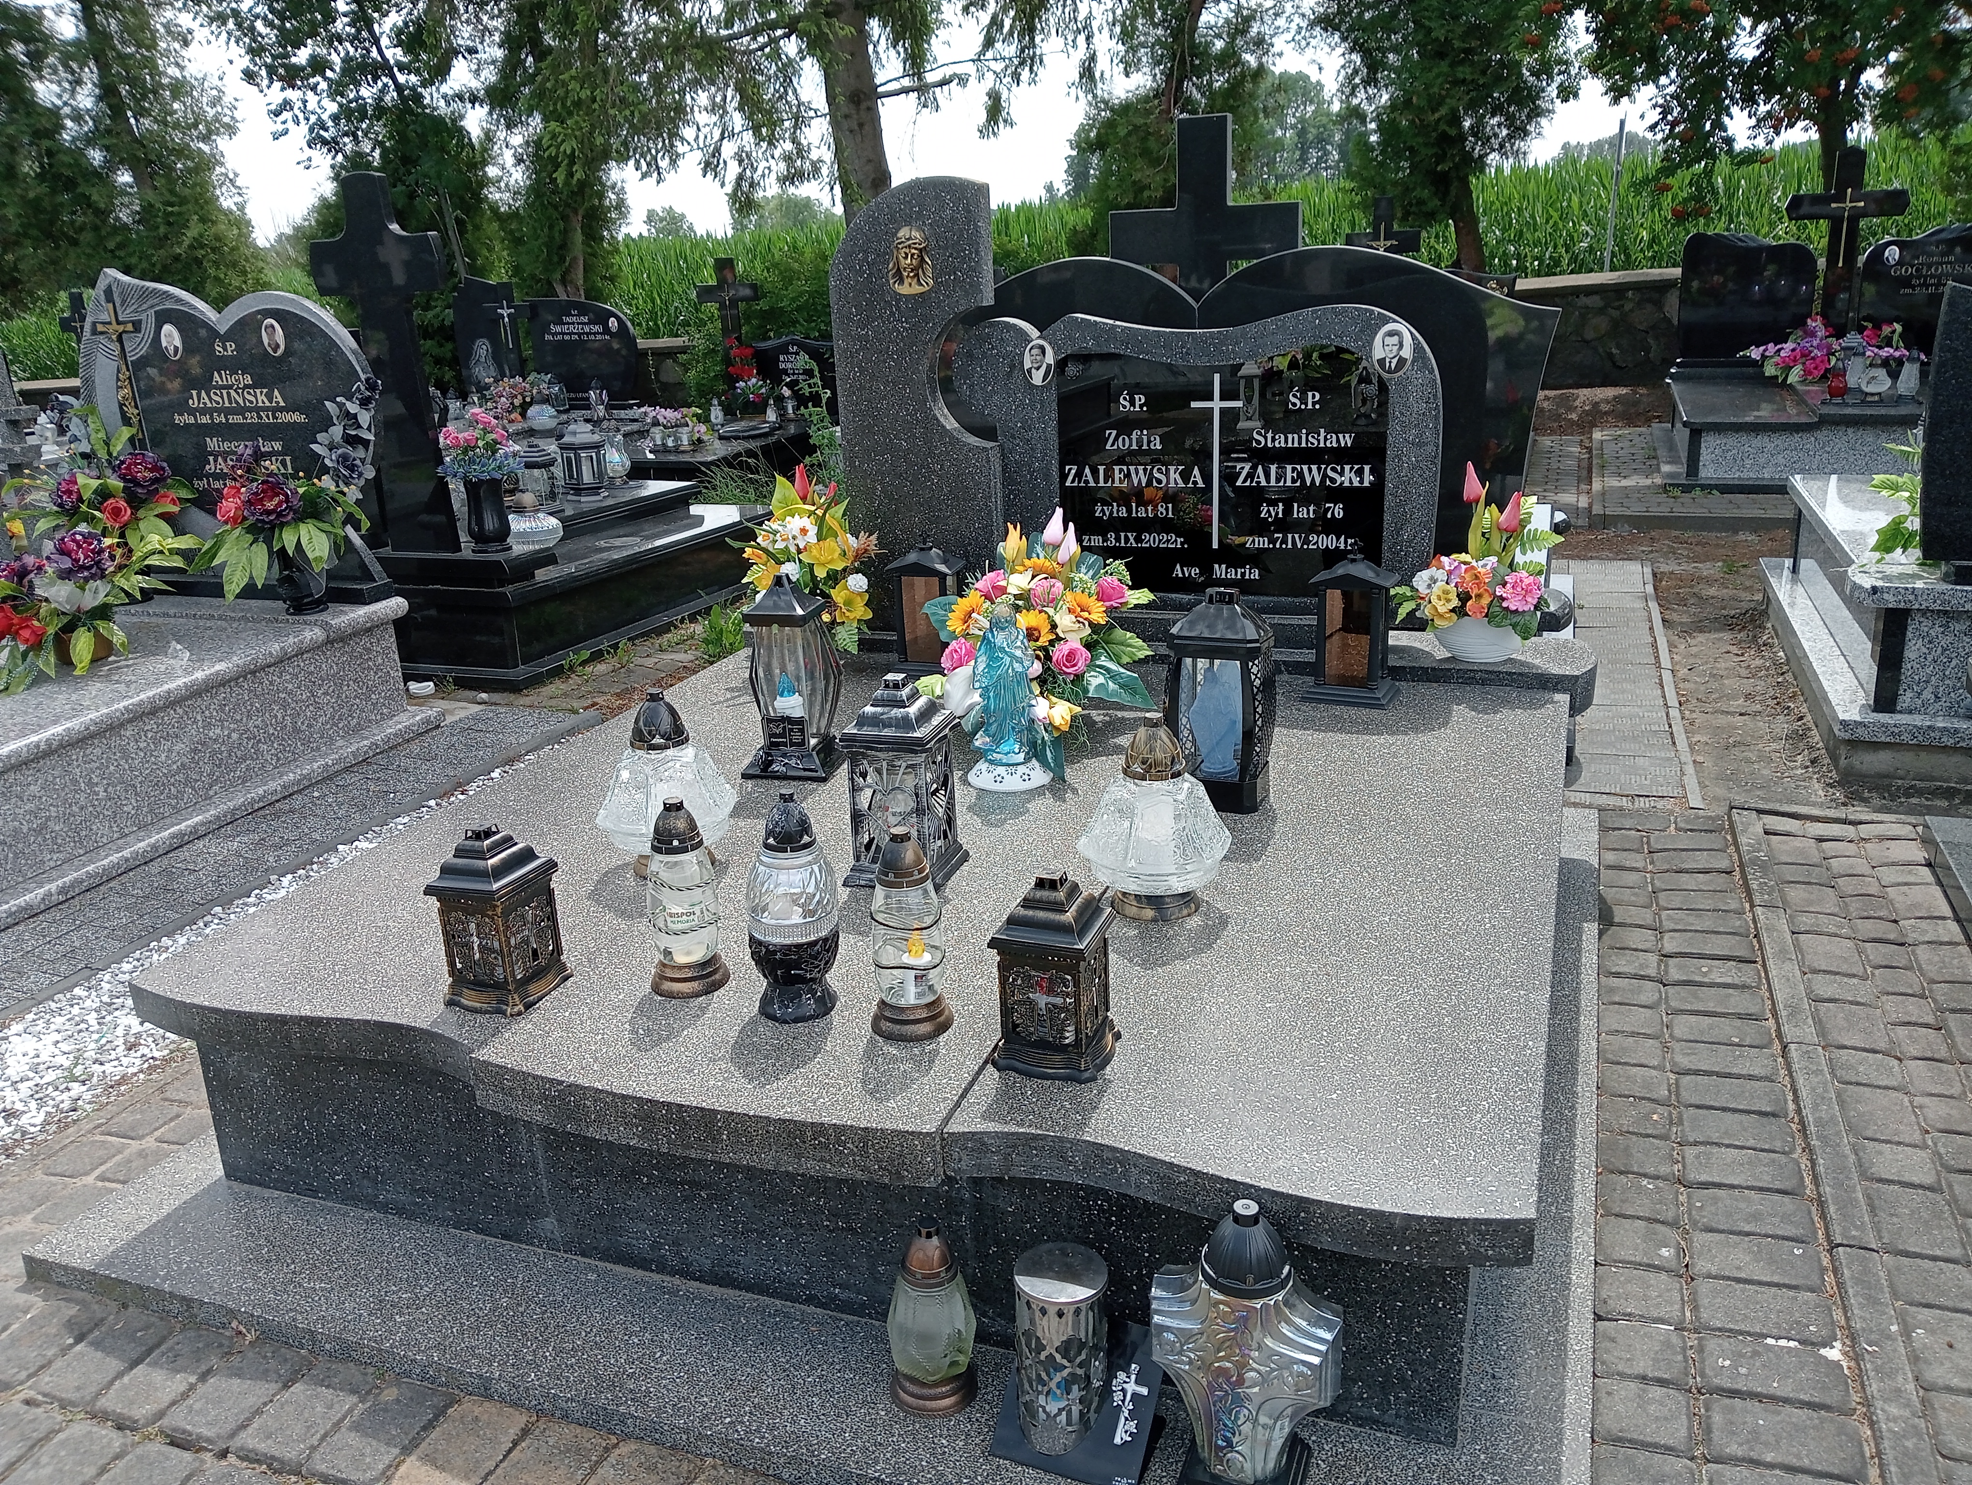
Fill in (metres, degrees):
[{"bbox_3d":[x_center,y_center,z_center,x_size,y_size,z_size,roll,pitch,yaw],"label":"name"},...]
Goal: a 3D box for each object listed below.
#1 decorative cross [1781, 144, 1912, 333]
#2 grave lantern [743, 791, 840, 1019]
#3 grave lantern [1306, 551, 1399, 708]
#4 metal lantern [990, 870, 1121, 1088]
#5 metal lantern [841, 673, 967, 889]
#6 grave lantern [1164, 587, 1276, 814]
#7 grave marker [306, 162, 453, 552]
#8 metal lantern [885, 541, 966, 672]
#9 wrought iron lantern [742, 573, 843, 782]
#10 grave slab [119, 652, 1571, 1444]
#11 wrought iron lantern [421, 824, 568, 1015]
[{"bbox_3d":[4.558,-2.598,8.495,0.588,1.083,0.098,5,19,19],"label":"decorative cross"},{"bbox_3d":[-0.266,0.222,2.233,0.128,0.323,0.128,-2,18,1],"label":"grave lantern"},{"bbox_3d":[0.825,-0.269,3.572,0.186,0.332,0.172,7,20,24],"label":"grave lantern"},{"bbox_3d":[0.080,0.268,1.927,0.127,0.235,0.127,5,19,19],"label":"metal lantern"},{"bbox_3d":[-0.128,0.050,2.469,0.152,0.321,0.157,5,19,19],"label":"metal lantern"},{"bbox_3d":[0.402,-0.086,2.760,0.176,0.361,0.181,5,19,19],"label":"grave lantern"},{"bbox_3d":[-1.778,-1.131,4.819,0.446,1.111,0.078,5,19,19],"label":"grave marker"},{"bbox_3d":[-0.137,-0.346,3.938,0.184,0.310,0.170,6,20,21],"label":"metal lantern"},{"bbox_3d":[-0.379,-0.143,3.212,0.180,0.401,0.180,2,19,12],"label":"wrought iron lantern"},{"bbox_3d":[-0.003,0.290,3.015,2.020,0.322,2.090,5,20,20],"label":"grave slab"},{"bbox_3d":[-0.709,0.242,2.315,0.132,0.261,0.132,5,20,21],"label":"wrought iron lantern"}]

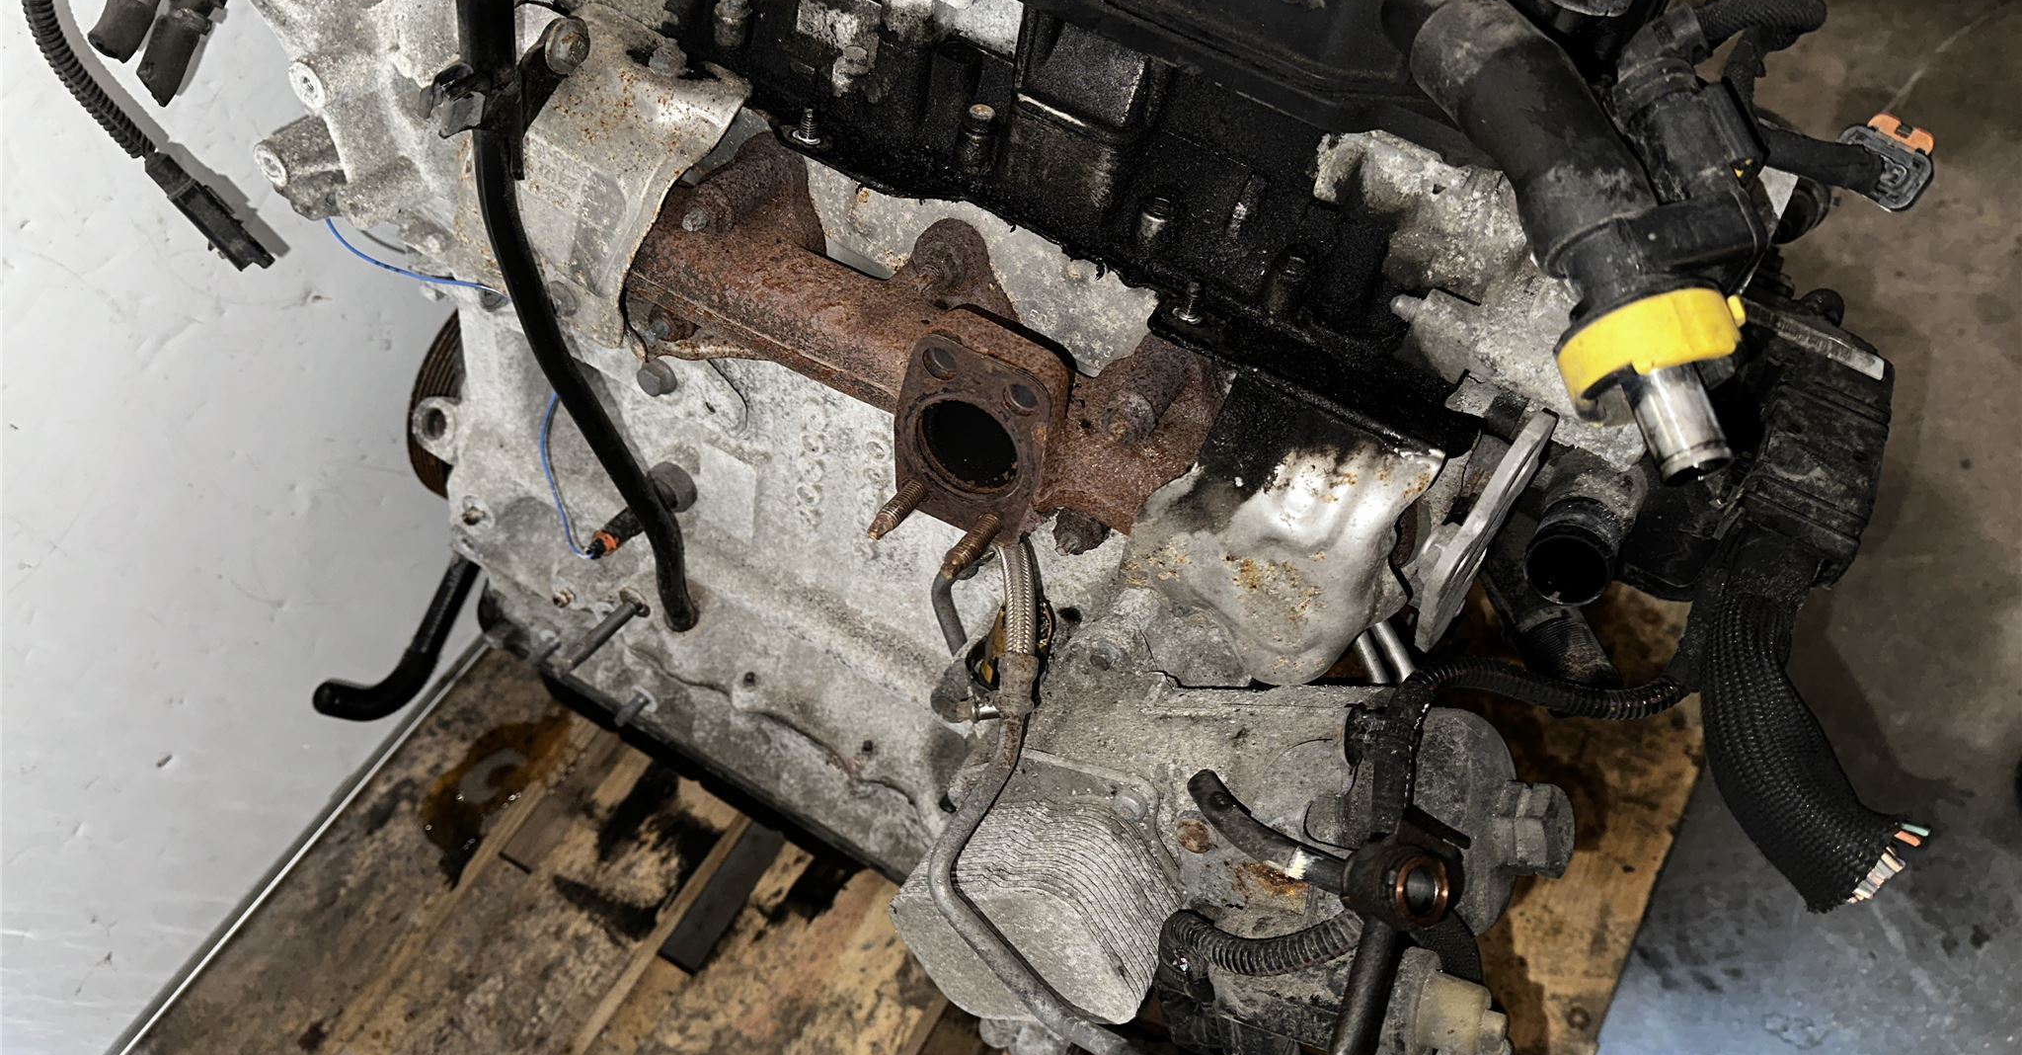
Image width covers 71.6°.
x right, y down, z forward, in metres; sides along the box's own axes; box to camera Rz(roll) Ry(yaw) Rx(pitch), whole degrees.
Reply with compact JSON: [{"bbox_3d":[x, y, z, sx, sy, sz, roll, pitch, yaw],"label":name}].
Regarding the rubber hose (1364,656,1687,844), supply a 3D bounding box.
[{"bbox_3d":[0.235,0.101,0.632,0.145,0.096,0.056,-4,55,6],"label":"rubber hose"}]

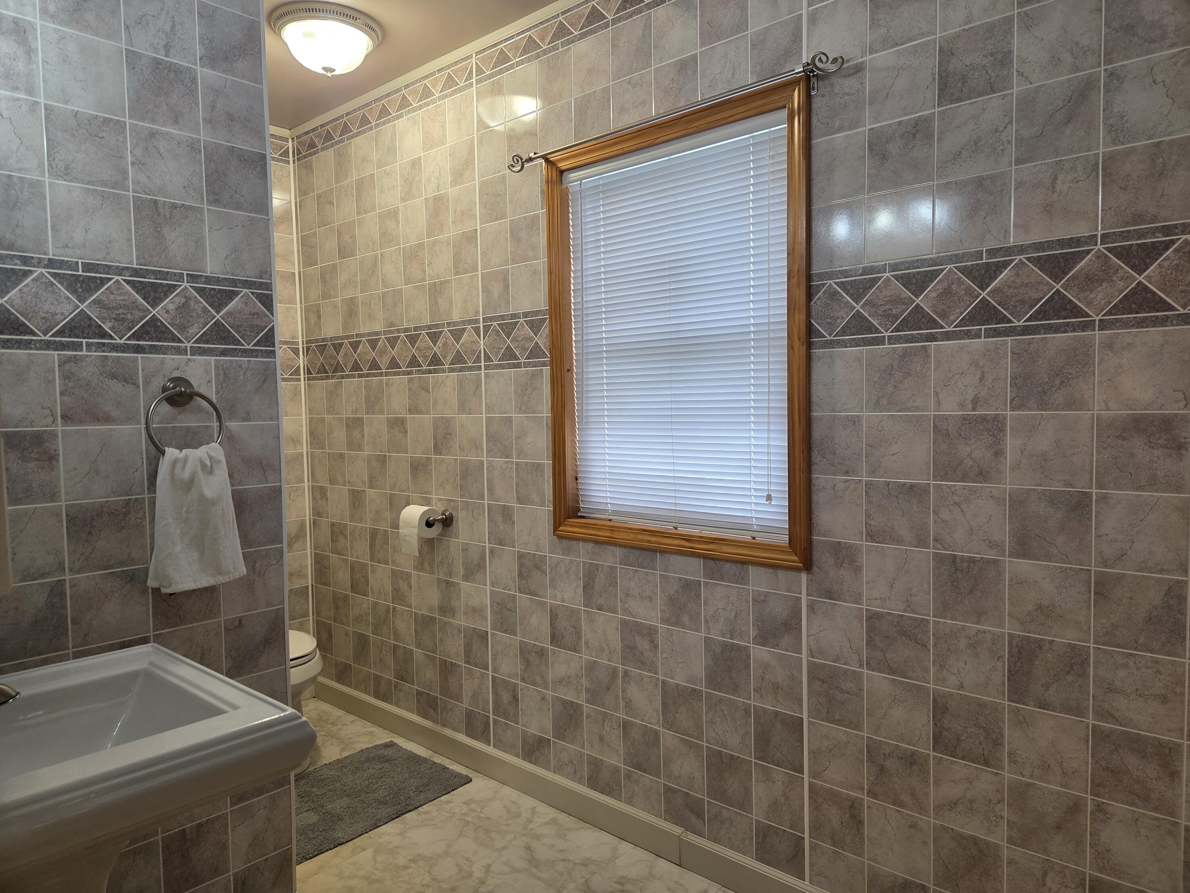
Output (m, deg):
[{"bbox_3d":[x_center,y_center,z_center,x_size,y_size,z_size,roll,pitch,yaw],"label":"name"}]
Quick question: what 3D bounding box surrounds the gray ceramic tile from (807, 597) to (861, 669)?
[{"bbox_3d":[0.588,0.454,1.919,0.147,0.151,0.010,2,4,42],"label":"gray ceramic tile"}]

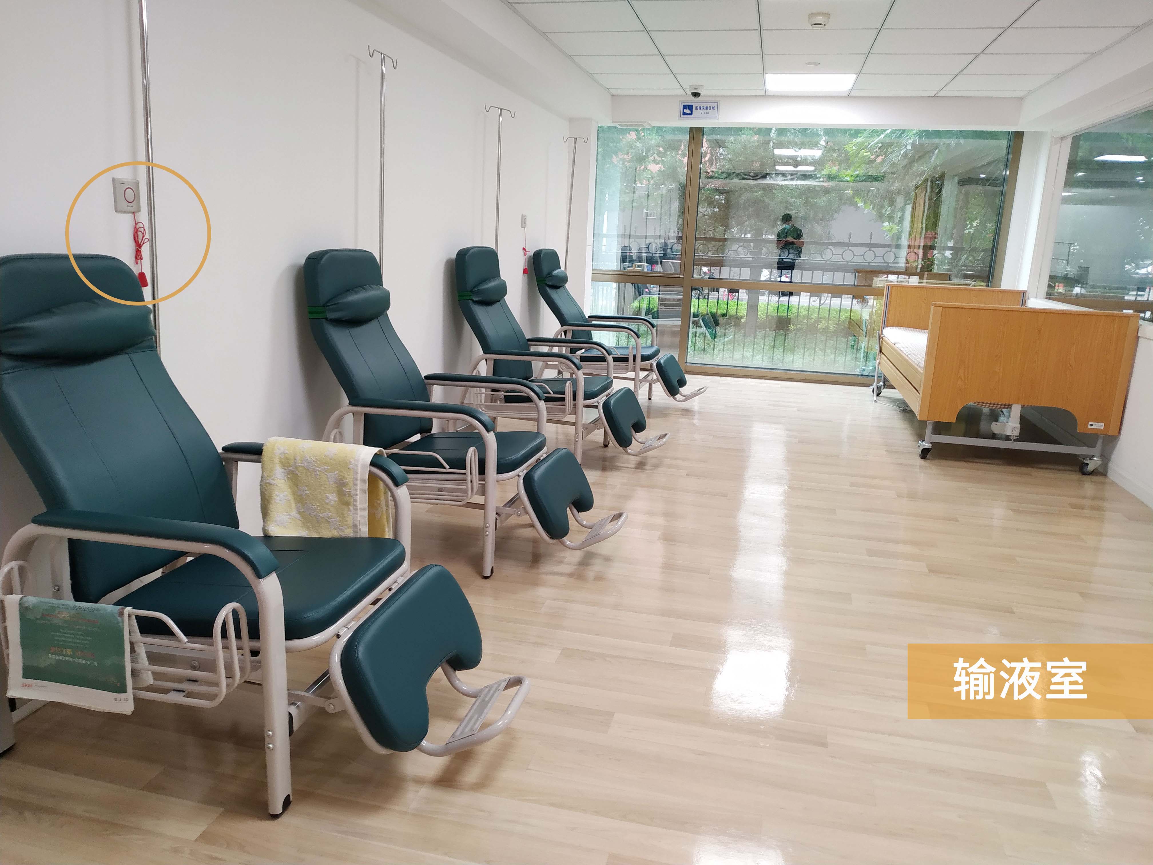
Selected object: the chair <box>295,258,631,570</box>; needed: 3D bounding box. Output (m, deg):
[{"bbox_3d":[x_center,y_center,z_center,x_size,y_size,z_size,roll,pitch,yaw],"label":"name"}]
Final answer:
[{"bbox_3d":[-0.361,-0.099,3.020,1.171,1.095,0.710,6,14,13],"label":"chair"}]

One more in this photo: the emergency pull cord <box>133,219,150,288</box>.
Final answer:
[{"bbox_3d":[-1.174,-0.484,2.157,0.030,0.185,0.055,6,14,13],"label":"emergency pull cord"}]

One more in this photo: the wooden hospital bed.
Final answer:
[{"bbox_3d":[2.751,-0.472,5.487,1.066,0.916,2.104,6,14,13],"label":"wooden hospital bed"}]

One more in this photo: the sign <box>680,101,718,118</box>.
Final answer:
[{"bbox_3d":[0.999,-2.634,6.532,0.317,0.140,0.010,6,14,13],"label":"sign"}]

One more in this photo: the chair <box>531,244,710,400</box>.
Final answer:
[{"bbox_3d":[0.315,-0.734,5.721,1.171,1.095,0.710,6,14,13],"label":"chair"}]

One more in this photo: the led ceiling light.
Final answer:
[{"bbox_3d":[1.692,-2.542,5.811,0.600,0.030,0.600,6,14,13],"label":"led ceiling light"}]

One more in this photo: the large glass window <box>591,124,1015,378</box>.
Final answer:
[{"bbox_3d":[1.815,-1.518,6.991,3.465,2.142,0.100,6,14,13],"label":"large glass window"}]

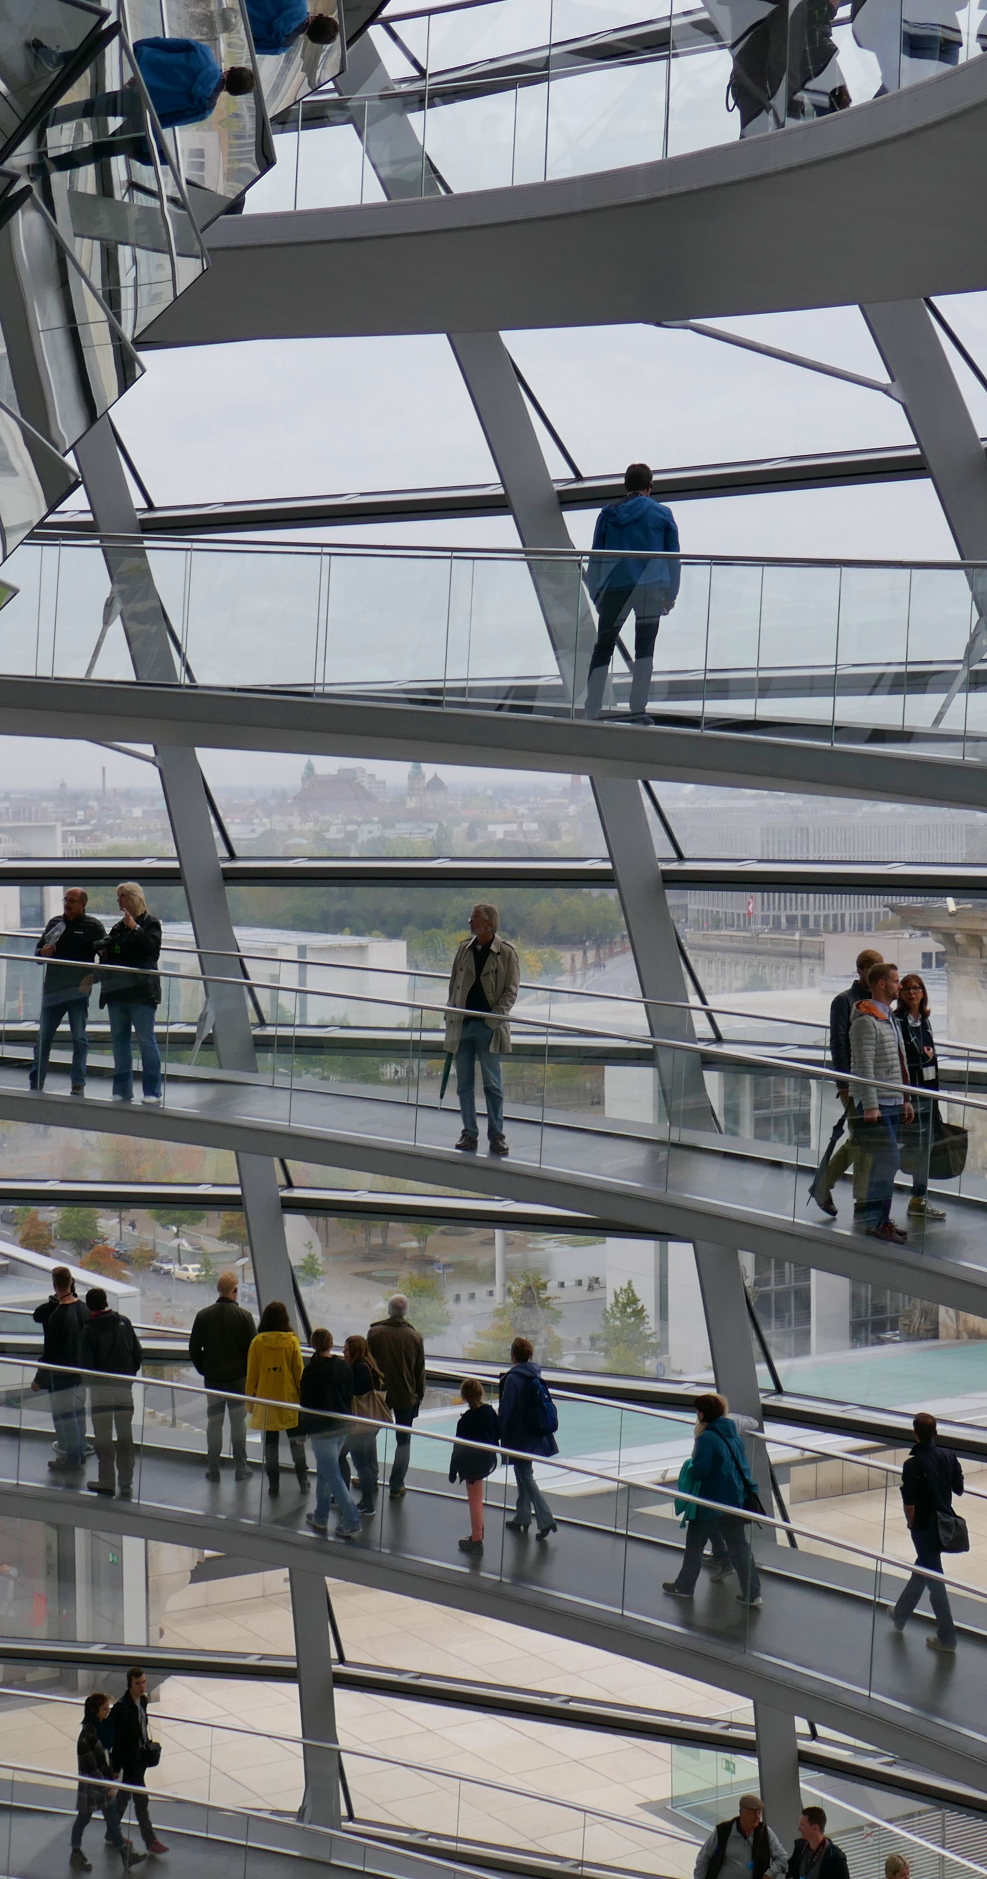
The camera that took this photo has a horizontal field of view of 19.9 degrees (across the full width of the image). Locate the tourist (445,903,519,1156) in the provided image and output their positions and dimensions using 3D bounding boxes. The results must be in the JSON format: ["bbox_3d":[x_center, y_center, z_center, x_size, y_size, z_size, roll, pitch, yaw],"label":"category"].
[{"bbox_3d":[-0.083,0.670,21.150,0.560,1.810,0.380,0,3,13],"label":"tourist"}]

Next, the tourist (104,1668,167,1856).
[{"bbox_3d":[-3.365,7.726,26.500,0.560,1.760,0.540,1,3,23],"label":"tourist"}]

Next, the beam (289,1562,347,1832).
[{"bbox_3d":[-1.724,7.568,28.297,0.320,2.730,0.340,1,11,20],"label":"beam"}]

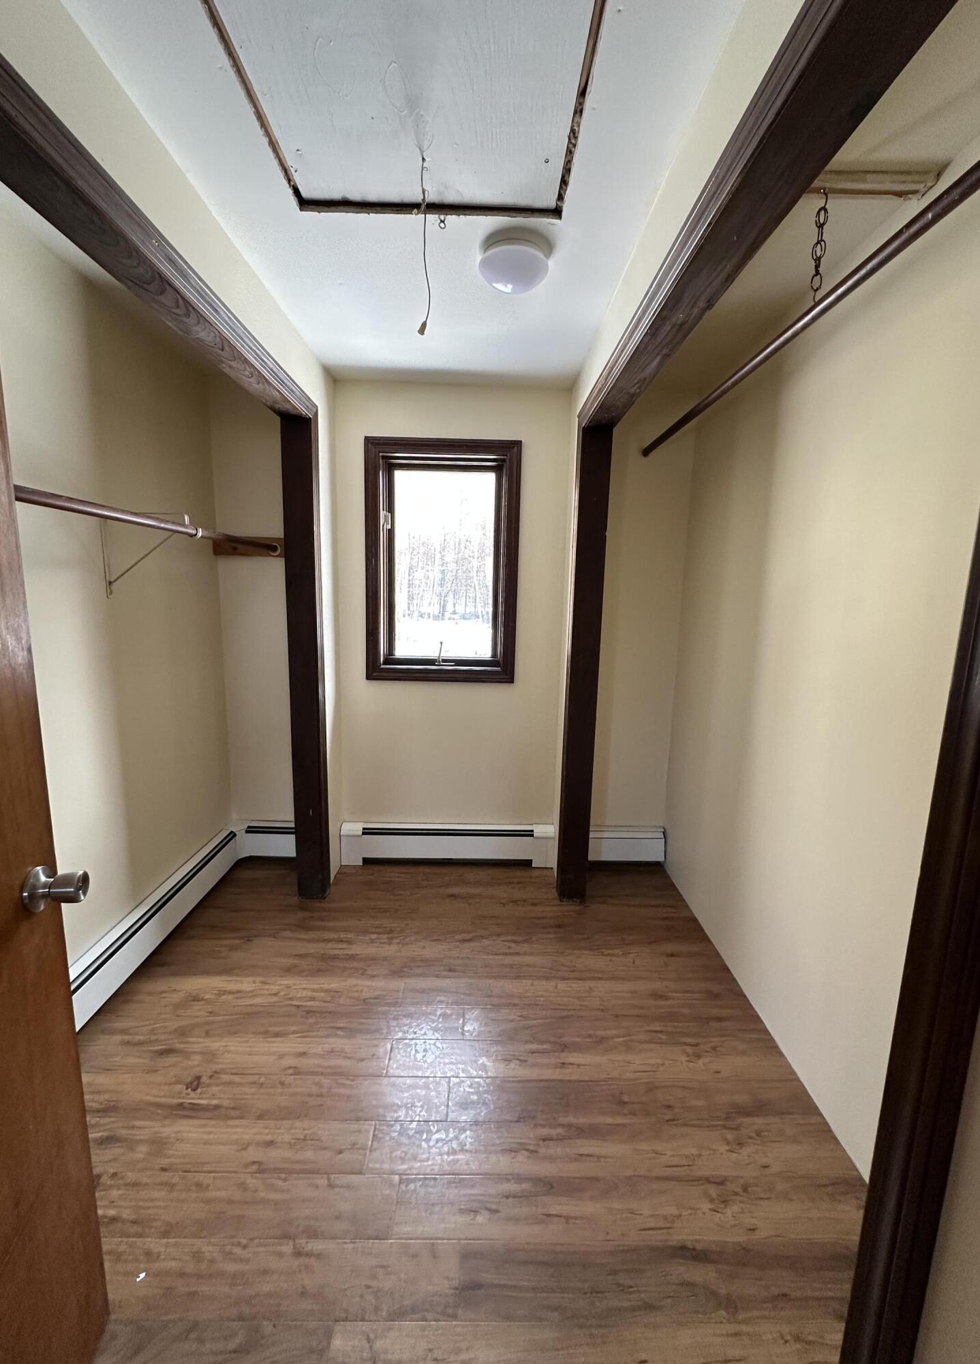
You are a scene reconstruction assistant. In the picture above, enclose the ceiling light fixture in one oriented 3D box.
[{"bbox_3d":[0.067,-1.145,1.552,0.197,0.083,0.197,1,9,-1],"label":"ceiling light fixture"}]

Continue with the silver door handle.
[{"bbox_3d":[-0.672,0.321,0.863,0.063,0.067,0.067,-1,10,-11],"label":"silver door handle"}]

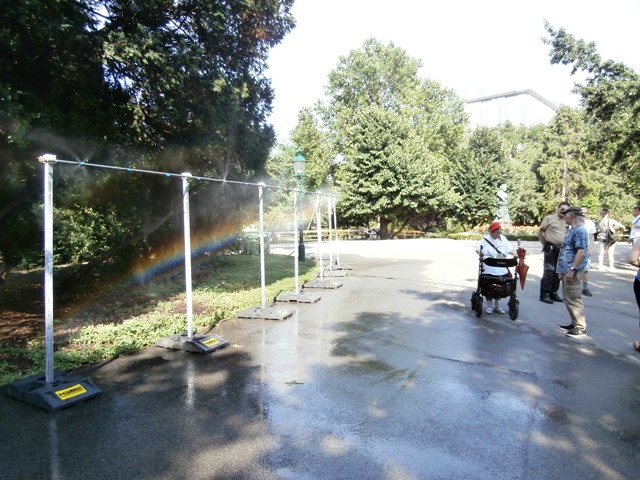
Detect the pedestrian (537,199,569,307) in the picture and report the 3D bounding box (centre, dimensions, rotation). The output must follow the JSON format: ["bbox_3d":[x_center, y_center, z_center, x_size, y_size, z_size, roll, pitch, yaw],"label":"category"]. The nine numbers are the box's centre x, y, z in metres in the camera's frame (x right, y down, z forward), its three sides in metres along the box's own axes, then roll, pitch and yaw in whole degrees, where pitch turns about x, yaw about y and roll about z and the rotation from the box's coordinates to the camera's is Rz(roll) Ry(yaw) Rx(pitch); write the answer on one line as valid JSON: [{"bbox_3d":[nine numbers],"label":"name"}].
[{"bbox_3d":[4.274,0.206,8.083,0.580,1.810,0.420,-3,4,-30],"label":"pedestrian"}]

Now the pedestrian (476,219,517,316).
[{"bbox_3d":[2.877,0.442,7.248,0.600,1.470,0.420,0,4,9],"label":"pedestrian"}]

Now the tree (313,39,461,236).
[{"bbox_3d":[4.417,-6.297,27.800,9.200,12.400,8.800,-1,3,0],"label":"tree"}]

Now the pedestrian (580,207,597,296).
[{"bbox_3d":[5.217,0.209,8.797,0.500,1.700,0.360,-1,4,-6],"label":"pedestrian"}]

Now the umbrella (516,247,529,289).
[{"bbox_3d":[3.220,0.400,7.100,0.190,0.780,0.170,-5,3,0],"label":"umbrella"}]

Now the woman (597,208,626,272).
[{"bbox_3d":[7.902,-0.016,12.051,0.620,1.700,0.420,-2,4,-23],"label":"woman"}]

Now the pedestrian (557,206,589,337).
[{"bbox_3d":[3.374,0.404,5.891,0.400,1.700,0.470,0,4,12],"label":"pedestrian"}]

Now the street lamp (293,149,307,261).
[{"bbox_3d":[-0.650,-1.163,15.013,0.450,3.800,0.450,-1,3,0],"label":"street lamp"}]

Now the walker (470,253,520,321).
[{"bbox_3d":[2.769,0.694,6.993,0.620,1.020,0.680,1,4,18],"label":"walker"}]

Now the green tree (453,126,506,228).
[{"bbox_3d":[11.967,-4.643,33.500,4.700,8.000,4.600,-1,3,0],"label":"green tree"}]

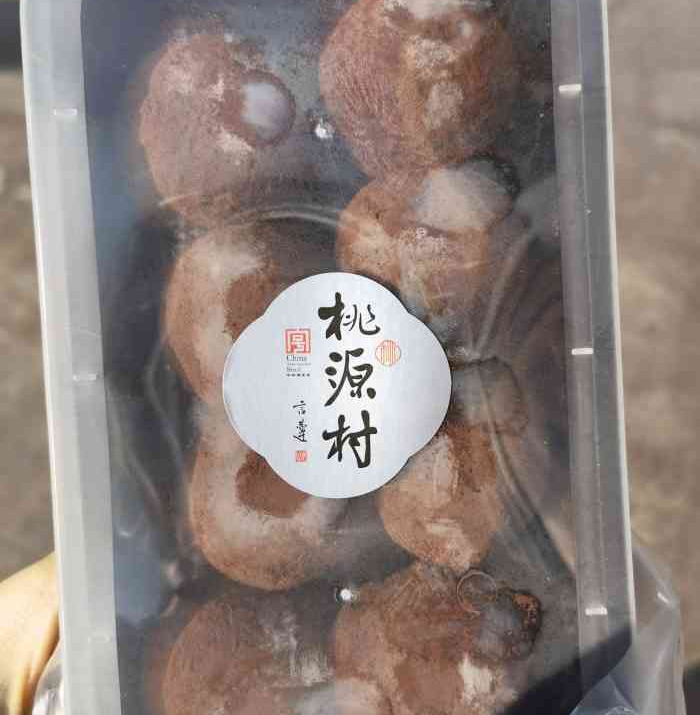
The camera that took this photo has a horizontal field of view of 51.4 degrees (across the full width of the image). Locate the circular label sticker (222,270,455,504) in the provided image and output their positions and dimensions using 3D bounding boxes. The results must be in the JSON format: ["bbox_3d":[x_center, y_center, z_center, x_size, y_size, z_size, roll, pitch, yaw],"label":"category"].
[{"bbox_3d":[-0.003,0.007,0.174,0.055,0.001,0.054,0,91,-1],"label":"circular label sticker"}]

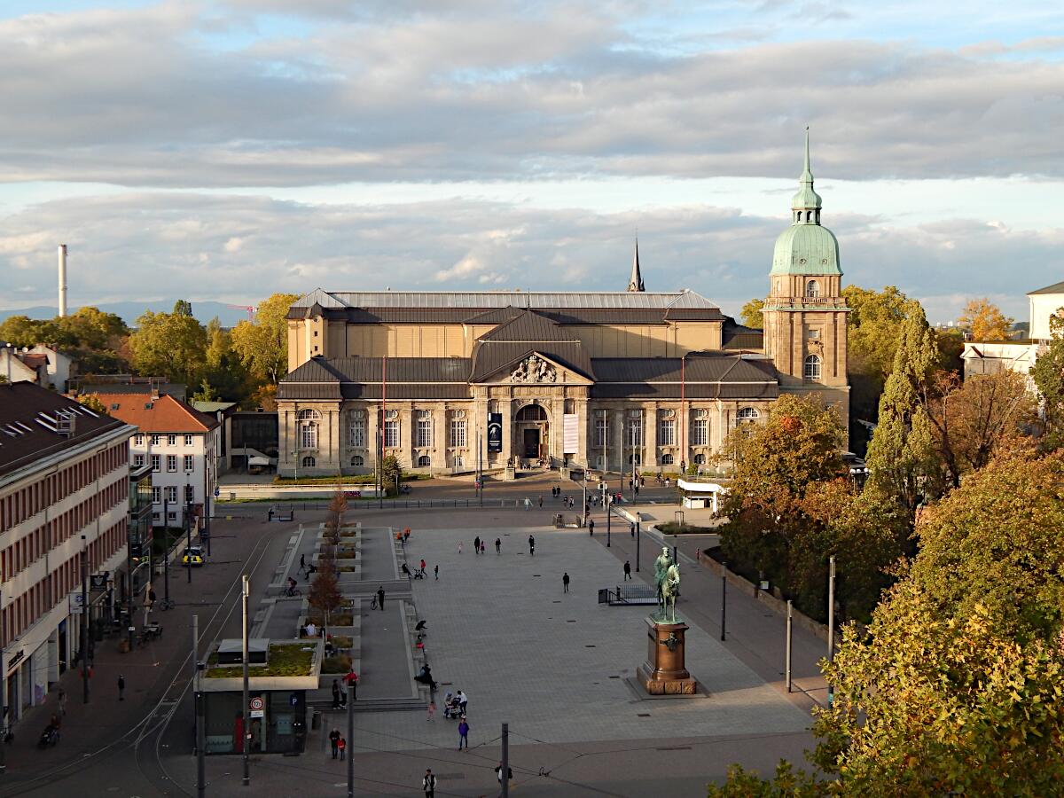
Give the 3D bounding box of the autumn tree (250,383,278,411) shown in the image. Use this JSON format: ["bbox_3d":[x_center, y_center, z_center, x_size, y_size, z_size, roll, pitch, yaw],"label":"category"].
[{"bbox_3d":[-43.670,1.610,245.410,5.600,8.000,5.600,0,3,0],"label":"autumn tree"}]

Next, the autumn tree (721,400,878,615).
[{"bbox_3d":[22.090,8.150,126.590,13.200,17.000,12.800,0,3,0],"label":"autumn tree"}]

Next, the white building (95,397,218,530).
[{"bbox_3d":[-45.060,7.010,176.870,15.500,14.900,12.000,0,3,-5],"label":"white building"}]

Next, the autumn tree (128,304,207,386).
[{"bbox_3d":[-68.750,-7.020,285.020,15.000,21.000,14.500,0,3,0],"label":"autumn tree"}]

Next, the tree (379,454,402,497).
[{"bbox_3d":[-19.280,10.500,206.810,3.300,5.800,3.300,0,3,0],"label":"tree"}]

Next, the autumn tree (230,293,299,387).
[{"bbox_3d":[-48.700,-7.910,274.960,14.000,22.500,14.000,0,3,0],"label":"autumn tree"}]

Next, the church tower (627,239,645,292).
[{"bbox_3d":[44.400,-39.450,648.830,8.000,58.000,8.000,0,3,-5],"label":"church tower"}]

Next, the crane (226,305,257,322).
[{"bbox_3d":[-192.440,-47.600,998.870,27.000,30.000,4.000,-2,3,-32],"label":"crane"}]

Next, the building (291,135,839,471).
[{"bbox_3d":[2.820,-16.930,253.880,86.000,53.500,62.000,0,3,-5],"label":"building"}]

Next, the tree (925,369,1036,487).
[{"bbox_3d":[57.040,4.200,192.470,14.000,16.000,13.500,0,3,0],"label":"tree"}]

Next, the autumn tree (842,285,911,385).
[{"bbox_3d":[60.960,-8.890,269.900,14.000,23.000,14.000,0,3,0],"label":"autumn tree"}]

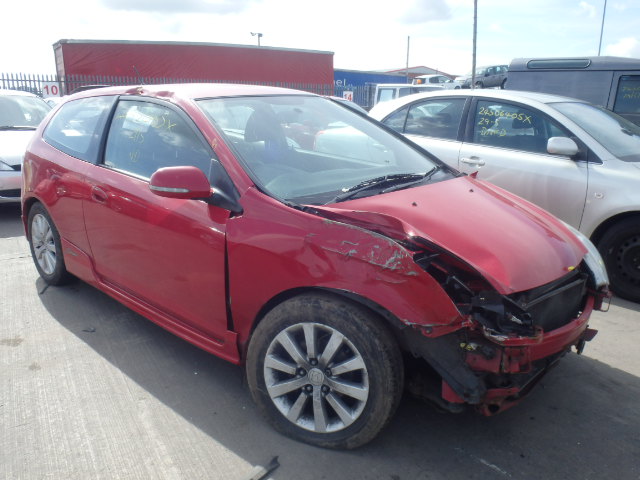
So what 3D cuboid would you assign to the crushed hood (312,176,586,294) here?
[{"bbox_3d":[0.693,-0.084,2.326,0.838,0.222,1.242,30,30,35],"label":"crushed hood"}]

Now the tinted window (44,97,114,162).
[{"bbox_3d":[-1.583,-0.736,3.354,0.101,0.394,0.889,11,2,-45],"label":"tinted window"}]

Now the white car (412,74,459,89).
[{"bbox_3d":[9.040,-12.015,40.000,4.000,1.480,1.680,-8,17,-29],"label":"white car"}]

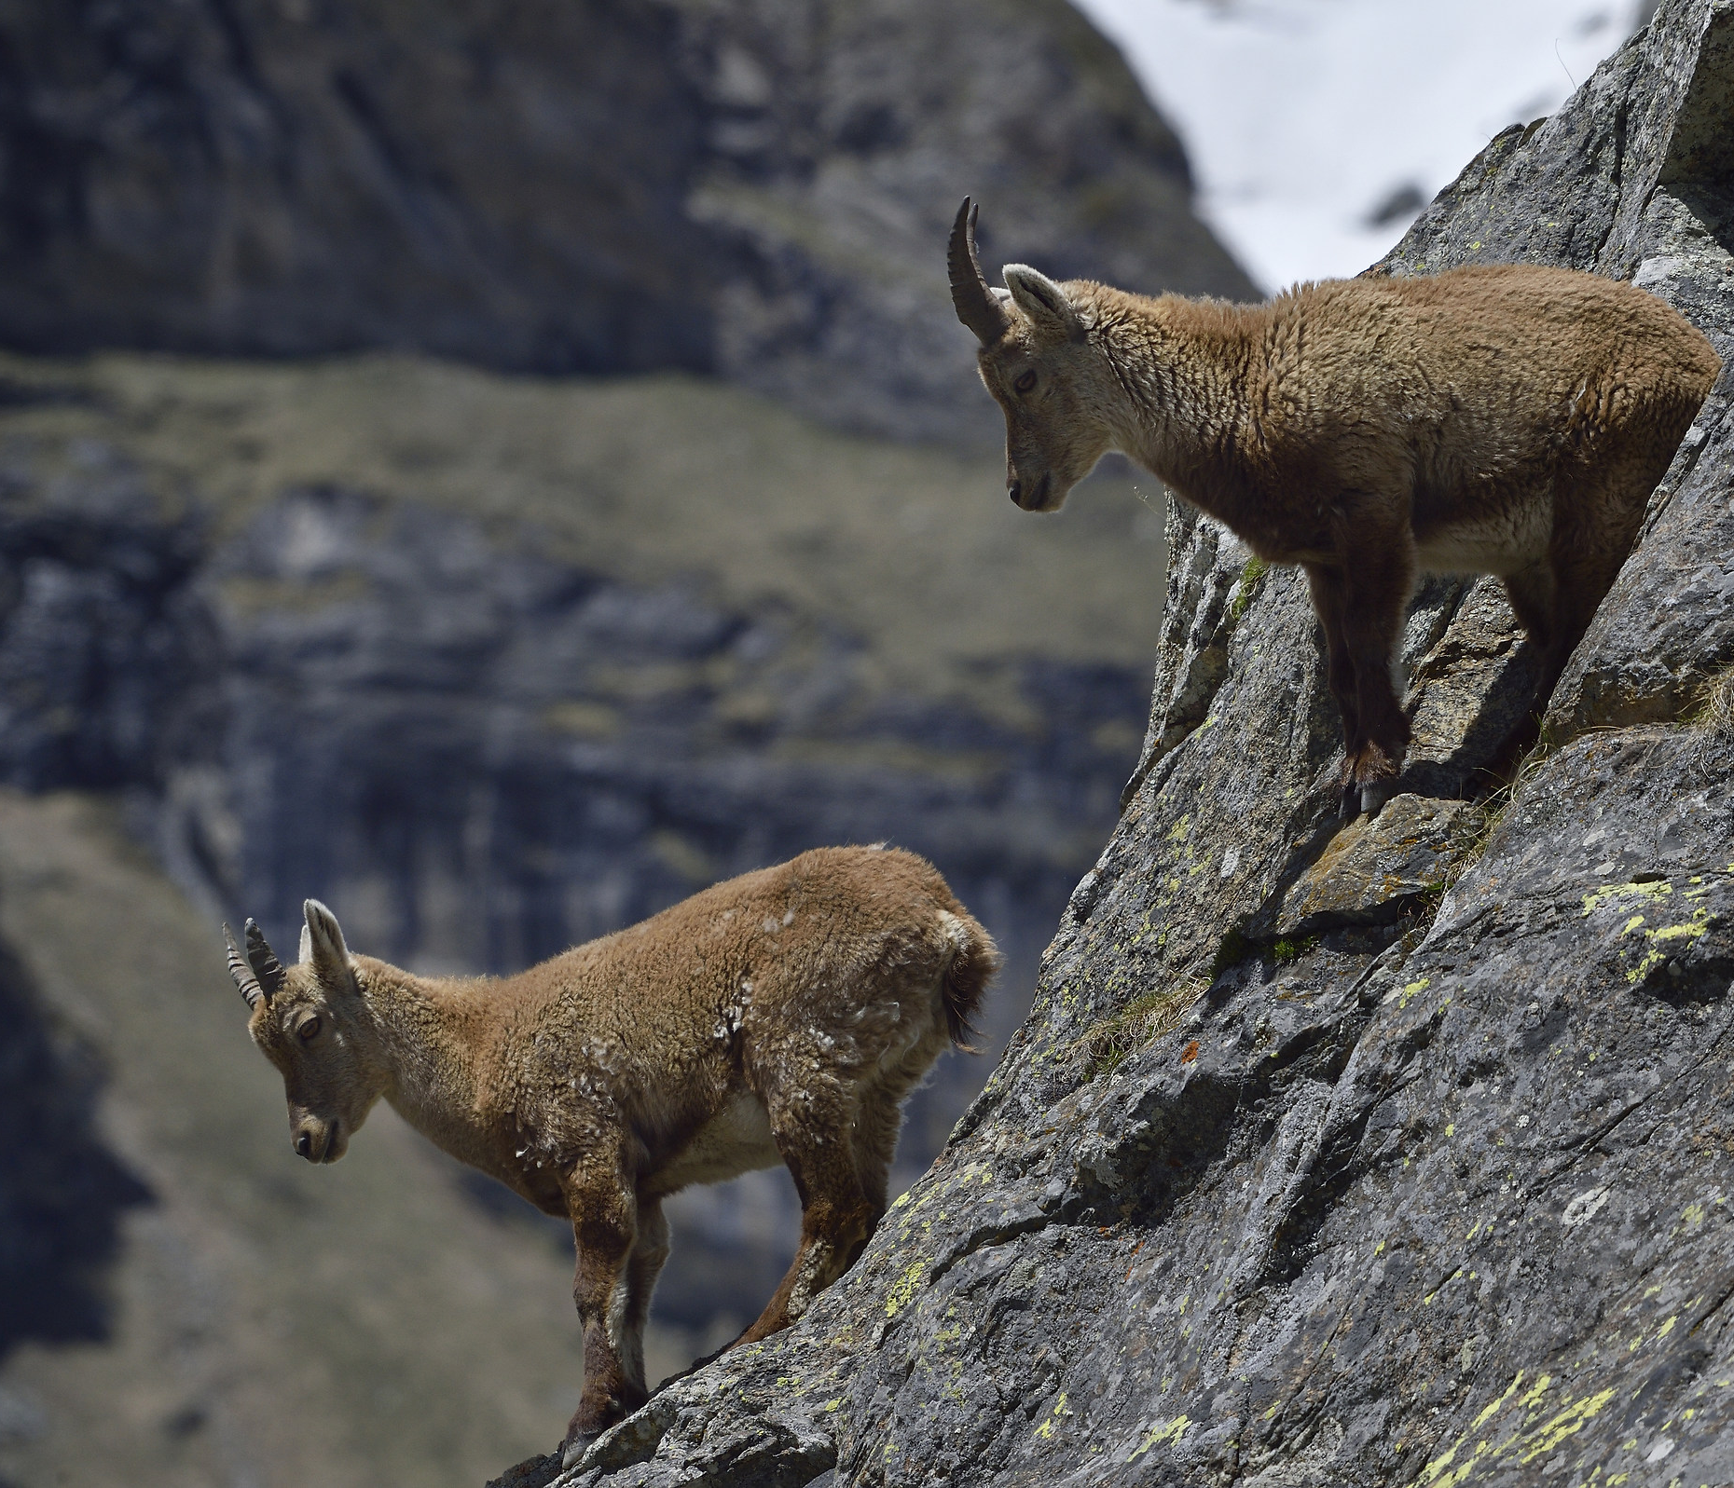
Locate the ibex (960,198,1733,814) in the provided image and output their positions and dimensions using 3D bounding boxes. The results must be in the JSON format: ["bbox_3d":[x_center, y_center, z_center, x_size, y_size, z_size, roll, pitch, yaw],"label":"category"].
[{"bbox_3d":[0.573,-0.290,27.600,0.950,0.765,0.290,0,0,-17],"label":"ibex"}]

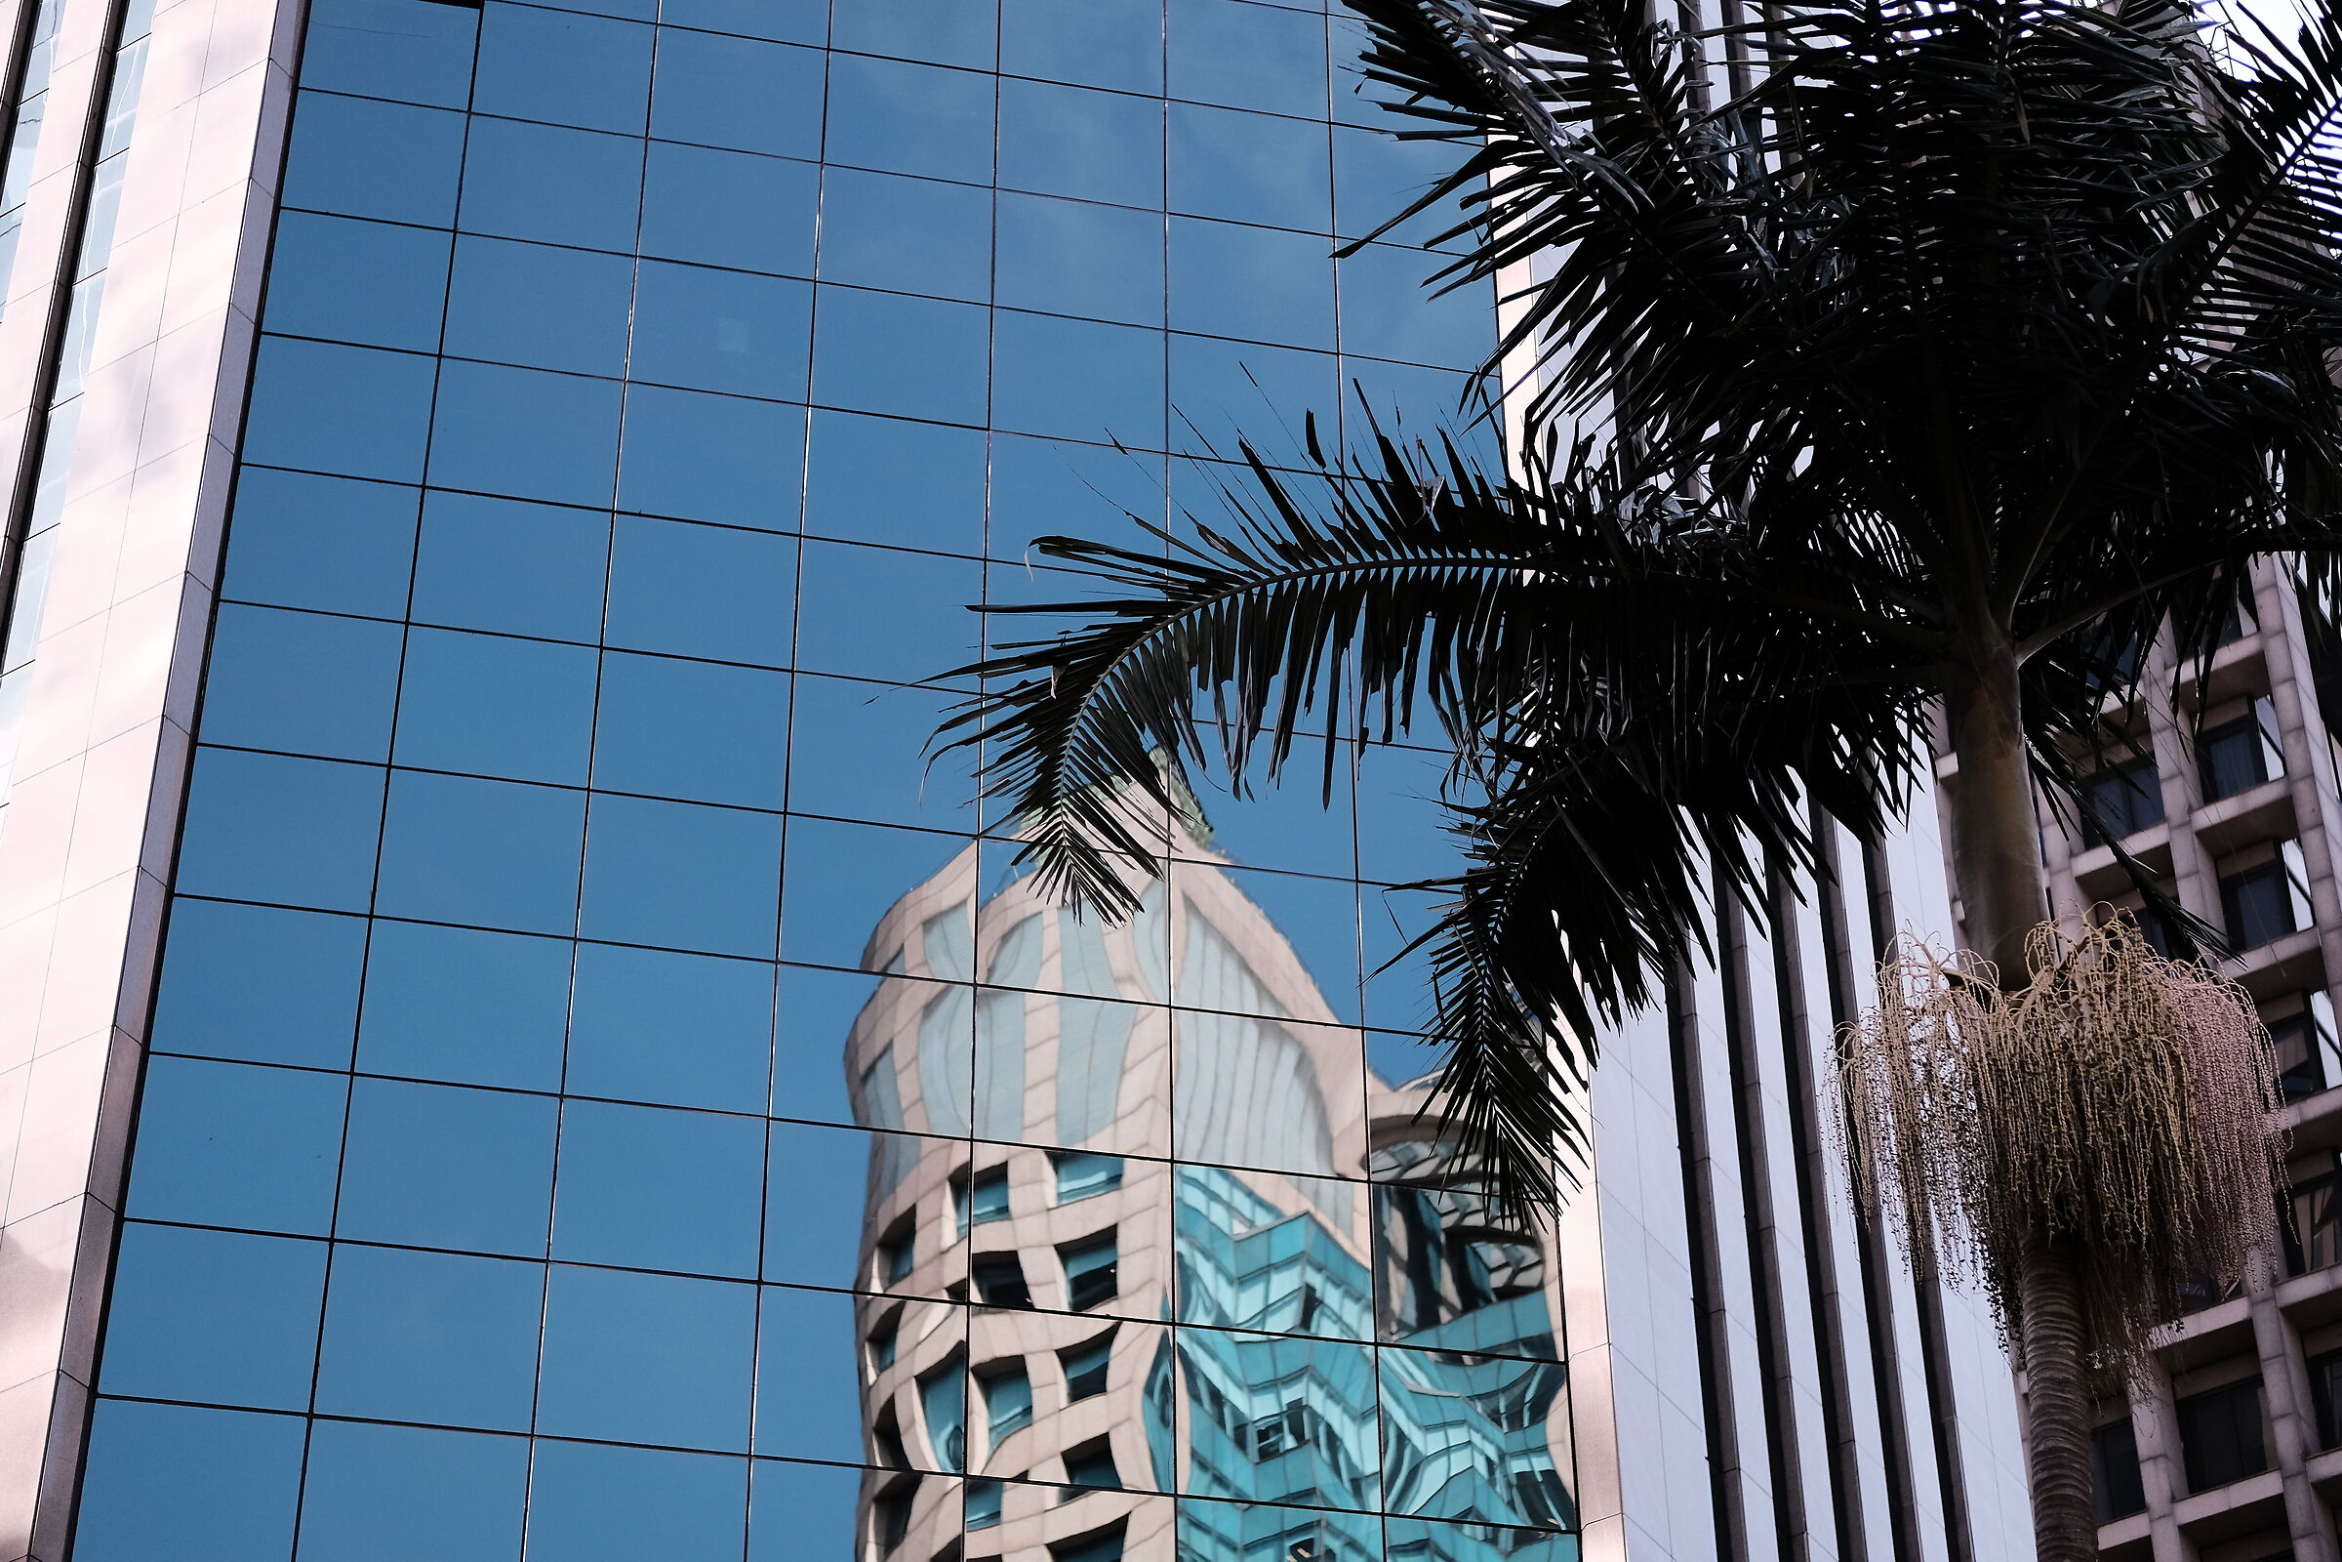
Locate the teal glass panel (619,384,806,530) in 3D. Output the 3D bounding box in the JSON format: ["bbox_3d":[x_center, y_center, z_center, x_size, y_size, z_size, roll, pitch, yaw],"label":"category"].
[{"bbox_3d":[-3.206,-2.257,34.080,1.280,1.211,0.050,7,-39,-9],"label":"teal glass panel"}]

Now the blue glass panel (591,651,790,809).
[{"bbox_3d":[-3.191,-0.343,32.538,1.280,1.211,0.050,7,-39,-9],"label":"blue glass panel"}]

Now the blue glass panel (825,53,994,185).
[{"bbox_3d":[-1.953,-4.972,36.601,1.280,1.211,0.050,7,-39,-9],"label":"blue glass panel"}]

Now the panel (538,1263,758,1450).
[{"bbox_3d":[-3.350,3.692,31.162,1.337,1.260,0.060,7,-39,-9],"label":"panel"}]

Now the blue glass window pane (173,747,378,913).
[{"bbox_3d":[-6.021,0.341,33.149,1.265,1.260,0.060,7,-39,-9],"label":"blue glass window pane"}]

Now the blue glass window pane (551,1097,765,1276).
[{"bbox_3d":[-3.357,2.683,31.967,1.337,1.260,0.060,7,-39,-9],"label":"blue glass window pane"}]

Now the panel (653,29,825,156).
[{"bbox_3d":[-3.603,-5.726,40.651,1.428,1.349,0.050,7,-39,-9],"label":"panel"}]

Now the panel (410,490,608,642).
[{"bbox_3d":[-4.472,-1.457,33.103,1.280,1.211,0.050,7,-39,-9],"label":"panel"}]

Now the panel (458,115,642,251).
[{"bbox_3d":[-5.017,-4.828,39.568,1.428,1.349,0.050,7,-39,-9],"label":"panel"}]

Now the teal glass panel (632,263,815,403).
[{"bbox_3d":[-3.399,-3.371,36.799,1.337,1.260,0.060,7,-39,-9],"label":"teal glass panel"}]

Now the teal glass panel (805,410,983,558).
[{"bbox_3d":[-2.157,-2.350,38.304,1.428,1.349,0.050,7,-39,-9],"label":"teal glass panel"}]

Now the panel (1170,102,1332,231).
[{"bbox_3d":[0.615,-4.897,39.062,1.337,1.260,0.060,7,-39,-9],"label":"panel"}]

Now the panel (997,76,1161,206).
[{"bbox_3d":[-0.728,-5.061,38.845,1.337,1.260,0.060,7,-39,-9],"label":"panel"}]

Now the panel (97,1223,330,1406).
[{"bbox_3d":[-6.000,3.368,30.733,1.265,1.260,0.060,7,-39,-9],"label":"panel"}]

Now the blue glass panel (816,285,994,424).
[{"bbox_3d":[-2.056,-3.207,37.016,1.337,1.260,0.060,7,-39,-9],"label":"blue glass panel"}]

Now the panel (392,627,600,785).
[{"bbox_3d":[-4.465,-0.500,32.332,1.280,1.211,0.050,7,-39,-9],"label":"panel"}]

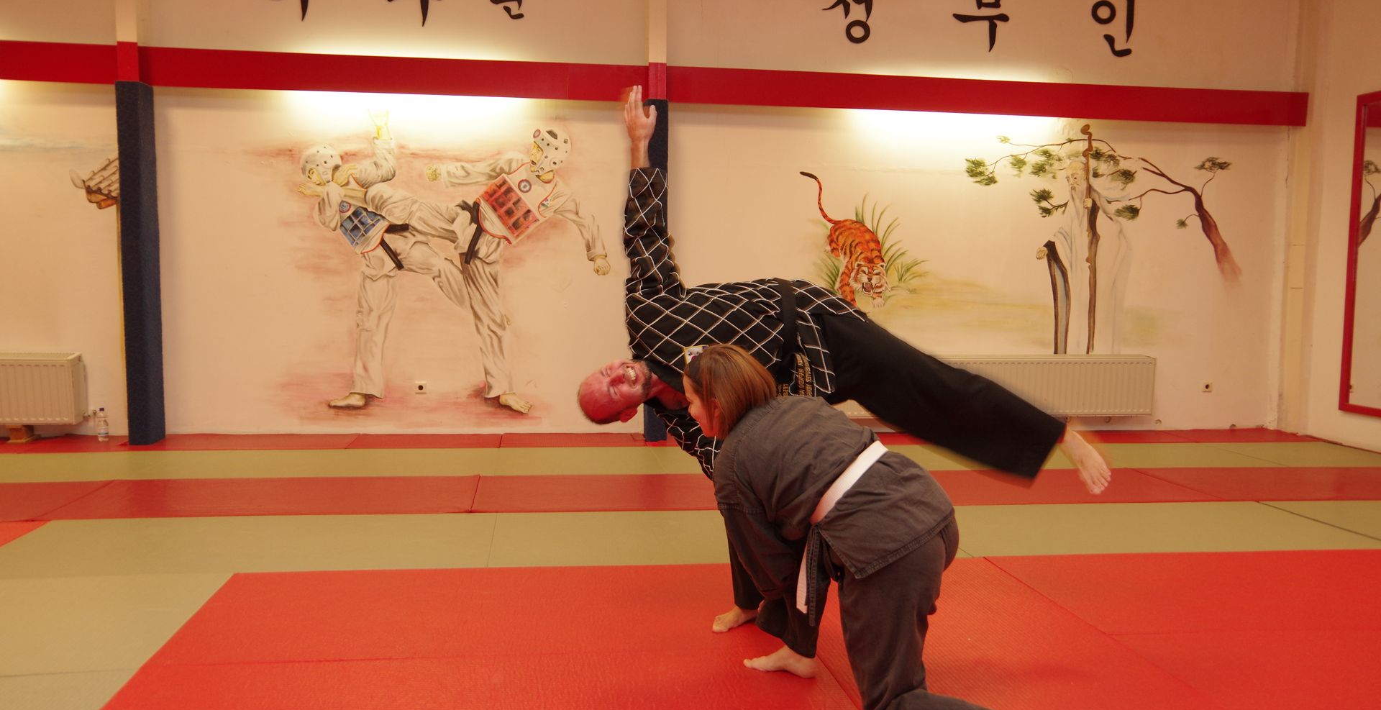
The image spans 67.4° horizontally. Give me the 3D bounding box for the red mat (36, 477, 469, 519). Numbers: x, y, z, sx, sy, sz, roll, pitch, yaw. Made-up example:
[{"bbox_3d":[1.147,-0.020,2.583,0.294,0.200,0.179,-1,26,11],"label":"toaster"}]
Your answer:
[{"bbox_3d":[-2.146,0.755,5.444,2.000,0.035,1.000,0,4,-8],"label":"red mat"}]

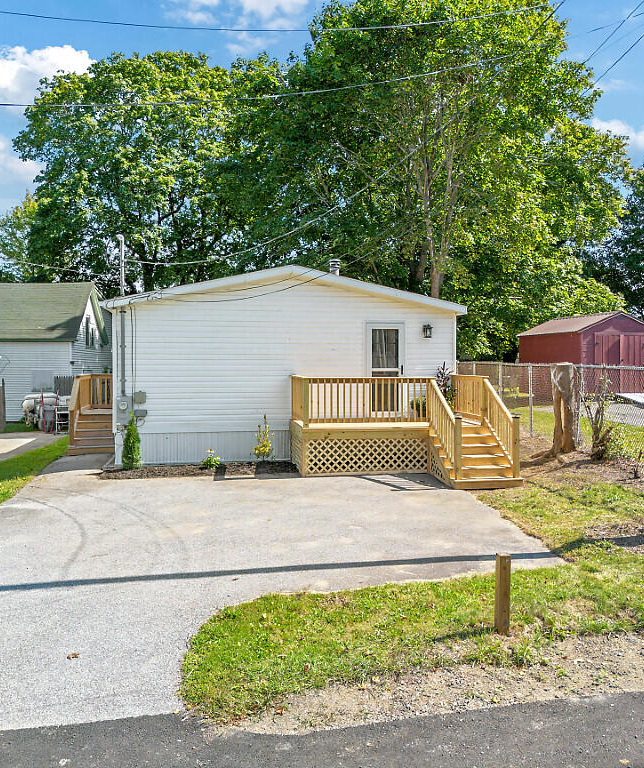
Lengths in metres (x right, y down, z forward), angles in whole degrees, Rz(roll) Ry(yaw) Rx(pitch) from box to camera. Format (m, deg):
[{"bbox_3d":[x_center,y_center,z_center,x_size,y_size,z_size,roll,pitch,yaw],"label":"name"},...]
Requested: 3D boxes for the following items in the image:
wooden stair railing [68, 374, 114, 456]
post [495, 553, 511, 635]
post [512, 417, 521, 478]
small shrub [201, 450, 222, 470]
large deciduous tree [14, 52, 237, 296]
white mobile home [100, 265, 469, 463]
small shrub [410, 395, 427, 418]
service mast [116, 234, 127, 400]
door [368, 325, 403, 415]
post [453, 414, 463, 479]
[{"bbox_3d":[-5.436,0.706,17.636,1.250,1.840,2.700,0,1,-9],"label":"wooden stair railing"},{"bbox_3d":[1.414,1.638,5.550,0.092,0.635,0.092,0,1,-5],"label":"post"},{"bbox_3d":[3.461,1.119,12.614,0.100,1.100,0.100,0,1,-9],"label":"post"},{"bbox_3d":[-2.214,1.533,14.226,0.440,0.400,0.420,0,1,-9],"label":"small shrub"},{"bbox_3d":[-9.055,-7.083,32.831,10.690,16.640,11.000,0,1,-9],"label":"large deciduous tree"},{"bbox_3d":[-1.640,-0.558,21.280,7.820,4.160,12.500,0,1,-9],"label":"white mobile home"},{"bbox_3d":[2.094,0.499,15.408,0.400,0.540,0.400,0,1,-9],"label":"small shrub"},{"bbox_3d":[-4.127,-1.370,14.628,0.170,3.480,0.150,0,1,-9],"label":"service mast"},{"bbox_3d":[1.402,-0.308,15.601,0.800,2.020,0.060,0,1,-9],"label":"door"},{"bbox_3d":[2.395,1.114,12.421,0.100,1.100,0.100,0,1,-9],"label":"post"}]

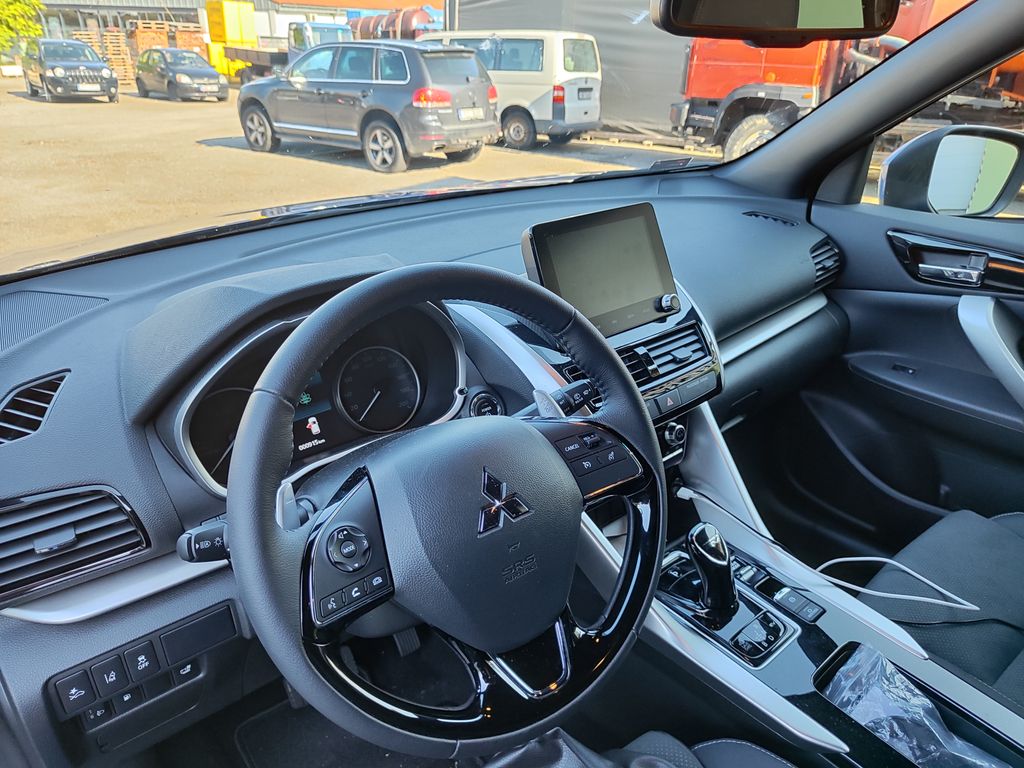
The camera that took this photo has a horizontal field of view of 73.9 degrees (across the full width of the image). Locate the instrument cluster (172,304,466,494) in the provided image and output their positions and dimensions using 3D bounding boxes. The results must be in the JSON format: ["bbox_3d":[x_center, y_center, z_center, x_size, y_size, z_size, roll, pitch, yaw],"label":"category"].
[{"bbox_3d":[-0.209,0.017,0.772,0.325,0.160,0.100,-16,9,-32],"label":"instrument cluster"}]

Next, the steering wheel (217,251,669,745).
[{"bbox_3d":[-0.033,0.091,0.558,0.380,0.380,0.100,-16,0,-32],"label":"steering wheel"}]

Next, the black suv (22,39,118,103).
[{"bbox_3d":[-13.050,-9.220,20.000,1.790,1.640,4.400,-20,33,-37],"label":"black suv"}]

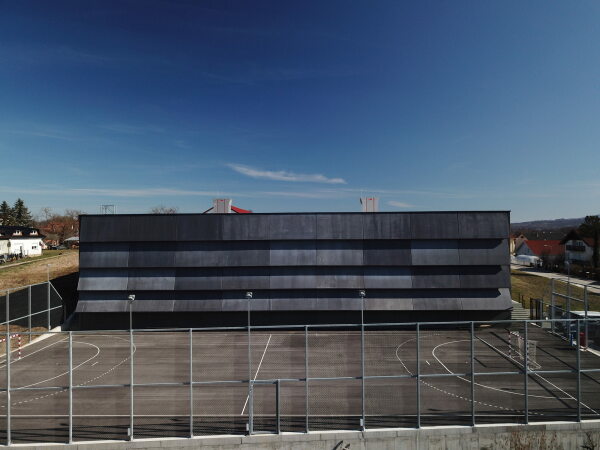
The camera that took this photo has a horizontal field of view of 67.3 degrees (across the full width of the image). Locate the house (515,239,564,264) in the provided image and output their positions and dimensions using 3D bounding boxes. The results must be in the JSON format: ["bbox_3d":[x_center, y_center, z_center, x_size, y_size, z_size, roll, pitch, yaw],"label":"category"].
[{"bbox_3d":[57.300,6.400,105.000,9.800,5.800,9.200,-1,-1,0],"label":"house"}]

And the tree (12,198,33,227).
[{"bbox_3d":[-69.208,-0.373,112.000,5.800,12.500,5.800,-1,-1,0],"label":"tree"}]

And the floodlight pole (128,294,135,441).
[{"bbox_3d":[-8.528,7.225,22.850,0.360,7.350,0.420,-1,-1,2],"label":"floodlight pole"}]

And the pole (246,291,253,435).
[{"bbox_3d":[-2.632,7.160,23.400,0.360,7.350,0.420,-1,-1,0],"label":"pole"}]

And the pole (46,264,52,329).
[{"bbox_3d":[-25.425,7.469,45.800,0.420,6.800,0.420,-1,-1,23],"label":"pole"}]

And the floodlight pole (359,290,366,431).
[{"bbox_3d":[3.336,7.151,23.750,0.380,7.350,0.420,-1,-1,0],"label":"floodlight pole"}]

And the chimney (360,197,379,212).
[{"bbox_3d":[8.790,-2.466,57.000,2.000,2.200,1.800,-1,-1,0],"label":"chimney"}]

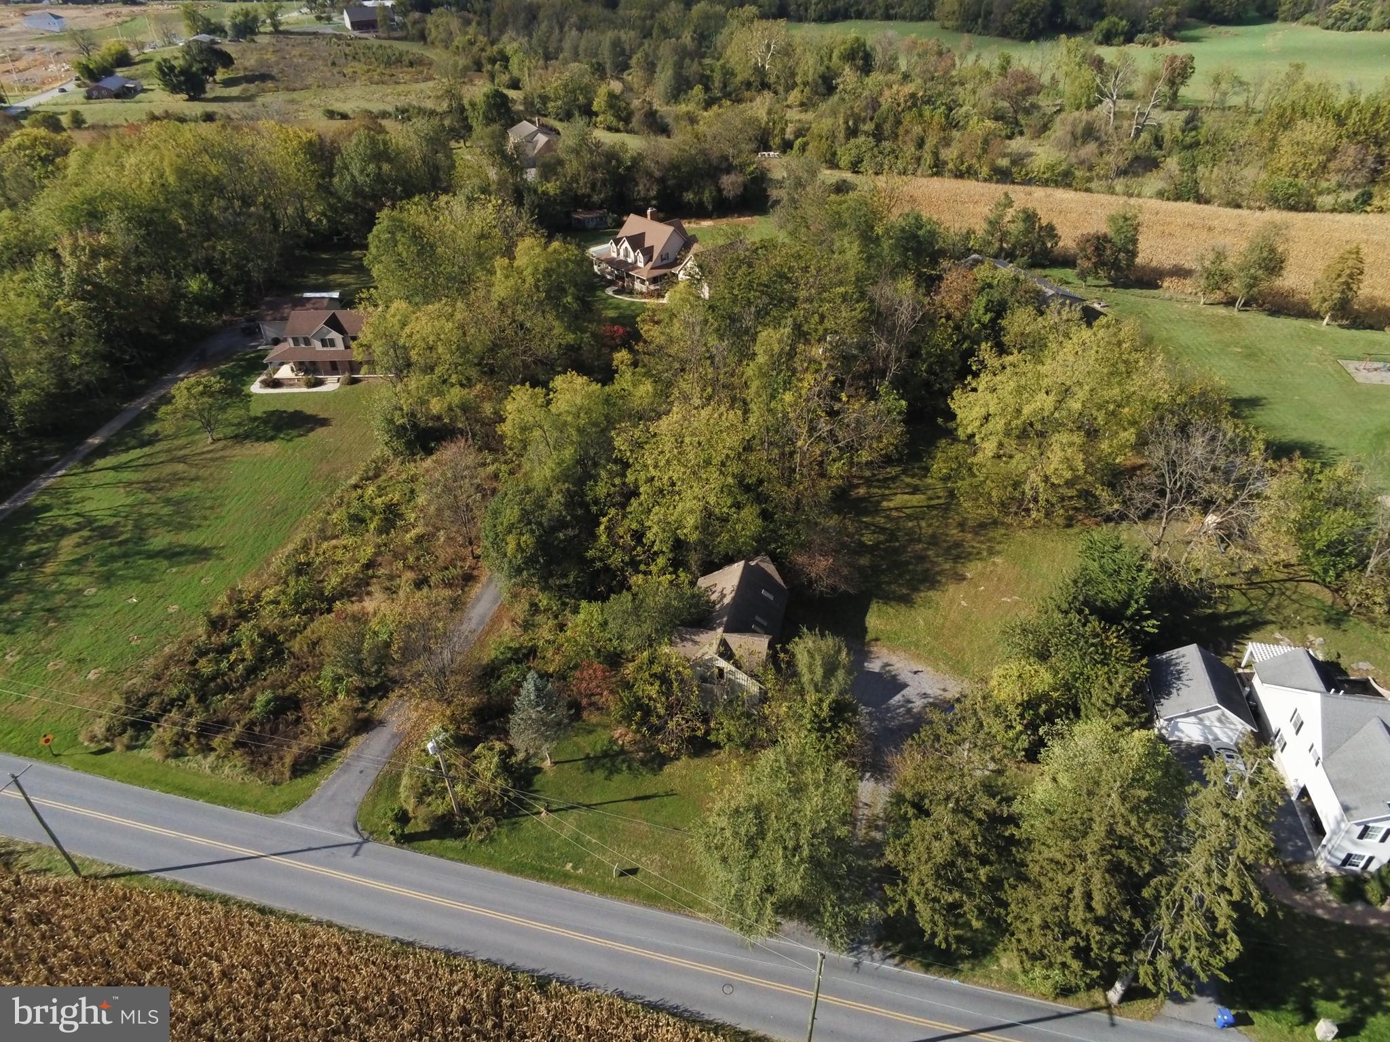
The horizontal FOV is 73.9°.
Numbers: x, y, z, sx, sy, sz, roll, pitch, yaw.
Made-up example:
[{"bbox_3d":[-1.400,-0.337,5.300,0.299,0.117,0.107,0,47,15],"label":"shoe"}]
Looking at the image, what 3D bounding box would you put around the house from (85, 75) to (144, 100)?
[{"bbox_3d":[-178.517,-133.093,282.540,10.500,4.600,16.500,-4,36,-5],"label":"house"}]

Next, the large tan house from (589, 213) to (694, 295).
[{"bbox_3d":[-7.798,-47.444,161.437,13.600,9.200,15.200,-27,43,-31],"label":"large tan house"}]

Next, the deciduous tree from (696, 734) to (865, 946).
[{"bbox_3d":[5.628,21.047,60.114,11.000,15.500,10.600,-1,36,0],"label":"deciduous tree"}]

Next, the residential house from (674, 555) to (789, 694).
[{"bbox_3d":[2.971,9.282,77.510,8.200,6.800,12.800,6,36,10],"label":"residential house"}]

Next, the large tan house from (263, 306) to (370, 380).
[{"bbox_3d":[-52.757,-26.678,135.180,17.000,7.900,10.800,-1,36,0],"label":"large tan house"}]

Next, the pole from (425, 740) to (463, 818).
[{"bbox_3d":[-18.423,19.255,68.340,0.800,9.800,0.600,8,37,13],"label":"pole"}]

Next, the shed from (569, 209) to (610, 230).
[{"bbox_3d":[-19.809,-57.548,174.739,6.800,3.200,3.800,1,36,2],"label":"shed"}]

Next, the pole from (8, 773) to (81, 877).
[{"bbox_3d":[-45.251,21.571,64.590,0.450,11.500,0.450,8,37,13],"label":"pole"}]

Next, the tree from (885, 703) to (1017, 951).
[{"bbox_3d":[15.007,20.063,56.869,8.000,20.500,7.800,-1,36,0],"label":"tree"}]

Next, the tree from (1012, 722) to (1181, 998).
[{"bbox_3d":[22.260,18.992,51.037,8.600,21.300,8.600,-1,35,0],"label":"tree"}]

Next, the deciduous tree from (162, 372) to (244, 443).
[{"bbox_3d":[-62.673,-14.105,117.489,10.000,8.500,9.600,-1,36,0],"label":"deciduous tree"}]

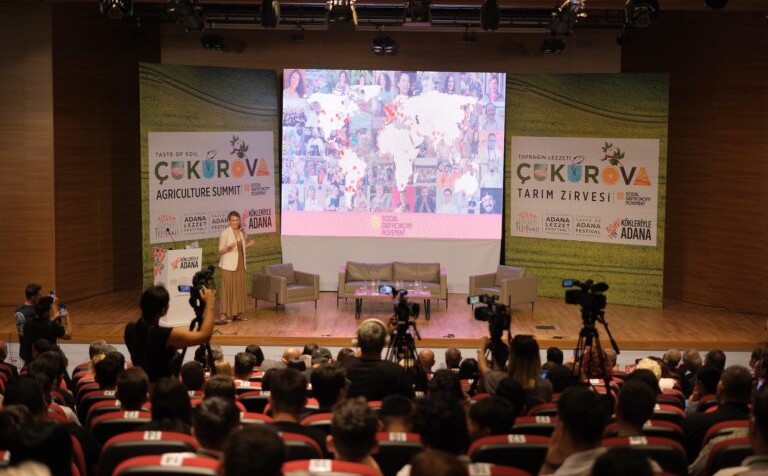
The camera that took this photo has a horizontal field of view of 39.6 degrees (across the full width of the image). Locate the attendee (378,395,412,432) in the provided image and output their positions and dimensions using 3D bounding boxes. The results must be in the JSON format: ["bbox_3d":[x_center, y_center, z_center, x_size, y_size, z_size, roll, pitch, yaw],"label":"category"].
[{"bbox_3d":[0.055,1.295,5.547,0.500,1.100,0.780,1,6,0],"label":"attendee"}]

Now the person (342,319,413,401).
[{"bbox_3d":[-0.050,1.226,7.041,0.550,1.426,0.750,1,5,0],"label":"person"}]

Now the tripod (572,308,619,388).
[{"bbox_3d":[1.519,1.274,7.876,0.700,1.520,0.680,-1,5,-24],"label":"tripod"}]

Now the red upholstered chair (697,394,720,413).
[{"bbox_3d":[2.543,1.602,8.261,0.550,0.950,0.640,0,6,-3],"label":"red upholstered chair"}]

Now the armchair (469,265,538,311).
[{"bbox_3d":[1.979,0.853,17.654,0.760,0.720,0.800,-5,8,-44],"label":"armchair"}]

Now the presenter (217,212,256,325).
[{"bbox_3d":[-2.281,0.431,16.490,0.540,1.690,0.420,-2,7,-25],"label":"presenter"}]

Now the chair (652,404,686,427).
[{"bbox_3d":[1.657,1.495,6.920,0.540,0.950,0.620,1,5,0],"label":"chair"}]

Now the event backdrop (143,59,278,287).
[{"bbox_3d":[-2.914,-0.907,18.260,2.670,3.970,0.120,-4,8,-38],"label":"event backdrop"}]

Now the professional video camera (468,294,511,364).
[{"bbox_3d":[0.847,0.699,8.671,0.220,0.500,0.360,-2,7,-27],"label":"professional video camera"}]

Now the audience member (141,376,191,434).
[{"bbox_3d":[-1.089,1.244,5.523,0.500,1.180,0.760,1,6,0],"label":"audience member"}]

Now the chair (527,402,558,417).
[{"bbox_3d":[1.114,1.484,6.920,0.540,0.950,0.620,1,5,0],"label":"chair"}]

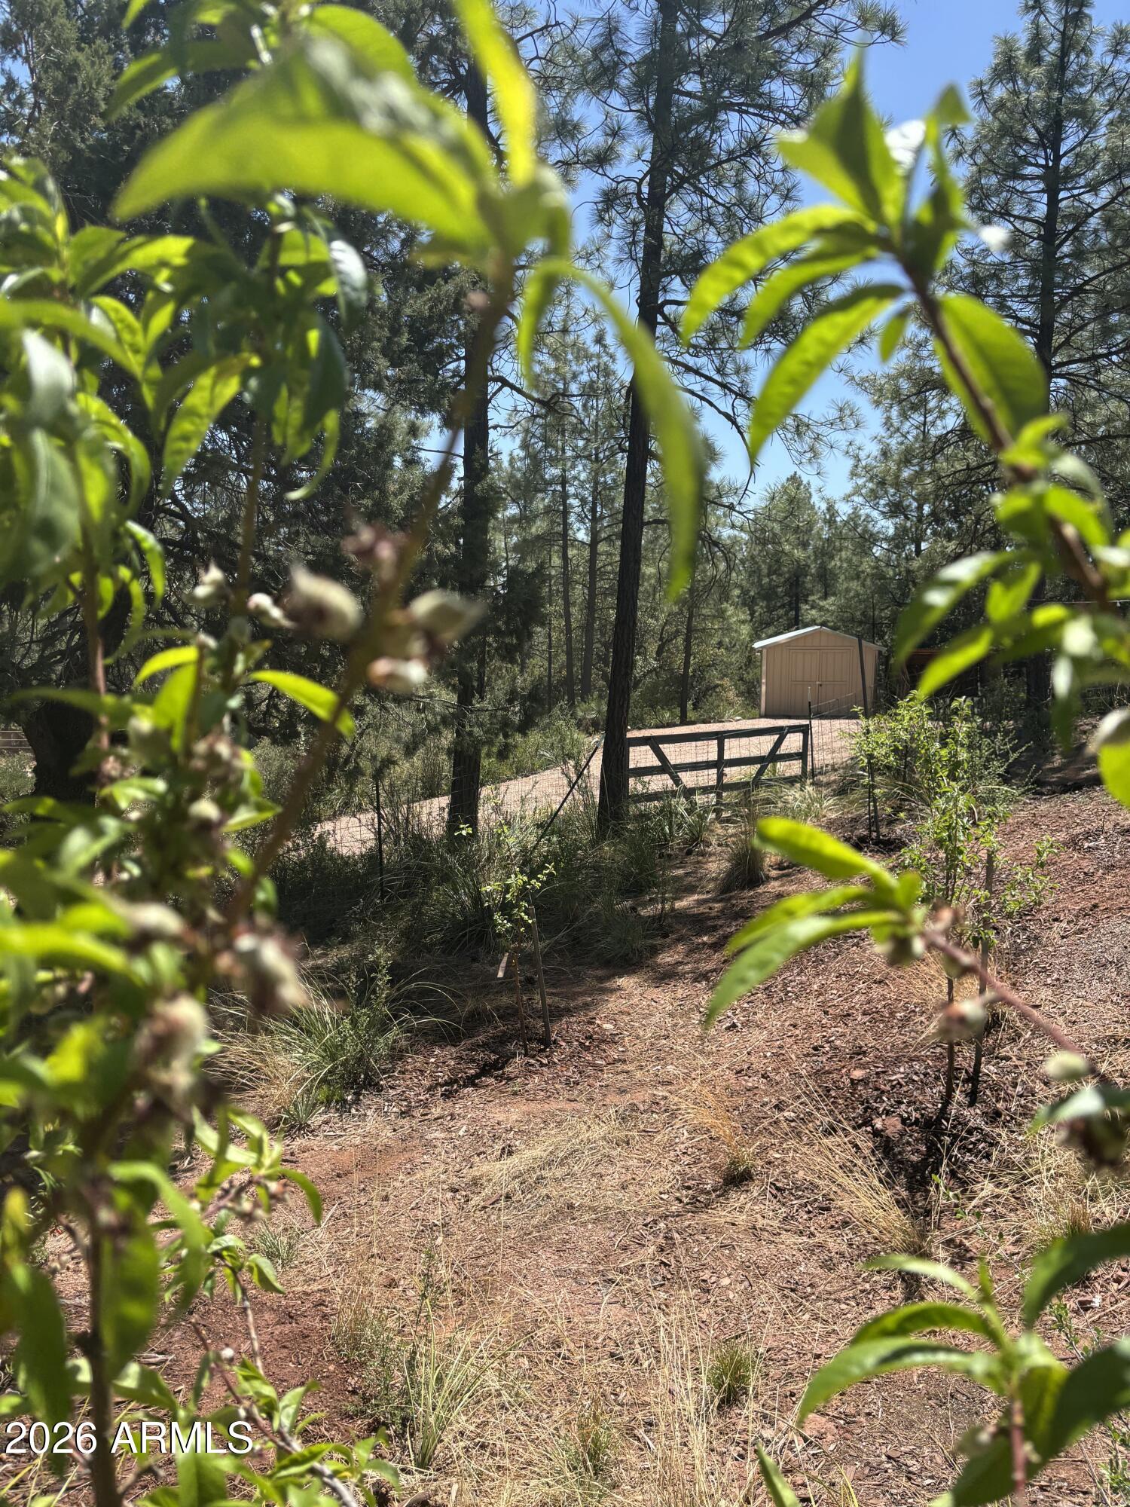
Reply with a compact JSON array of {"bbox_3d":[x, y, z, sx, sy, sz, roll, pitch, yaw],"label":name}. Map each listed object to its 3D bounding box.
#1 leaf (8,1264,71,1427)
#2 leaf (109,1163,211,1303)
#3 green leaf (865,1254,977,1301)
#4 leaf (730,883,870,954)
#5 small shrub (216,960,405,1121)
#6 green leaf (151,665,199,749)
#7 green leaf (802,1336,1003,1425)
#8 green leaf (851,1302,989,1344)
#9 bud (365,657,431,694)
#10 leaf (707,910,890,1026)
[{"bbox_3d":[-0.190,0.216,0.410,0.017,0.063,0.014,-11,0,0],"label":"leaf"},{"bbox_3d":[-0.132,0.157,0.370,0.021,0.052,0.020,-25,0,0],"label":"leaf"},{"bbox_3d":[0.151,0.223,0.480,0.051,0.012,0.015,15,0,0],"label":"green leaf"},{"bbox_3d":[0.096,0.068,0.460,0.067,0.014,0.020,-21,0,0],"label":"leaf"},{"bbox_3d":[-1.284,1.444,5.700,0.880,0.740,0.800,2,5,0],"label":"small shrub"},{"bbox_3d":[-0.172,-0.021,0.500,0.016,0.040,0.015,22,0,0],"label":"green leaf"},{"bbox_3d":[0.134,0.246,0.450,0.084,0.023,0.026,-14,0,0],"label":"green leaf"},{"bbox_3d":[0.151,0.241,0.480,0.062,0.017,0.020,1,6,0],"label":"green leaf"},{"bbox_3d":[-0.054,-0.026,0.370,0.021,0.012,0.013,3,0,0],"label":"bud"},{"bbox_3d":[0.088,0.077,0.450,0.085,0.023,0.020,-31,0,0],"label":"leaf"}]

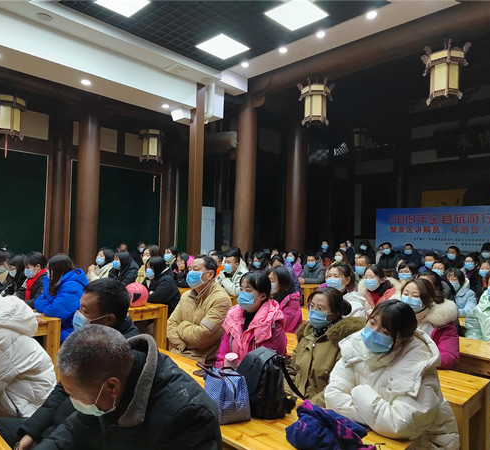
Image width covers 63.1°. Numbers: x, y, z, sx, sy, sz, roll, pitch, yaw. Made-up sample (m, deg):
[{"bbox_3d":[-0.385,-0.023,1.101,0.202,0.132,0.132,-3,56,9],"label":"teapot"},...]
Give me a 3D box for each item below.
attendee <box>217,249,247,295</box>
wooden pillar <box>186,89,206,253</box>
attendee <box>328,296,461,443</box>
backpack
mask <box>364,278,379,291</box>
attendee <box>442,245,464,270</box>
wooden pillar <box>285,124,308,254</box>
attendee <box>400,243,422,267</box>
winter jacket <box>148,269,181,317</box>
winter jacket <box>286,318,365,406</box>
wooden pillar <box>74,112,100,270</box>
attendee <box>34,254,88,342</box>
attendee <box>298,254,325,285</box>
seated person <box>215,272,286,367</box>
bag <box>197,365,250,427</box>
[{"bbox_3d":[-0.167,0.999,5.322,0.540,1.380,0.750,0,-2,44],"label":"attendee"},{"bbox_3d":[-0.850,-0.335,6.800,0.160,4.100,0.180,0,-2,44],"label":"wooden pillar"},{"bbox_3d":[0.533,0.890,1.496,0.550,1.160,0.660,0,-2,38],"label":"attendee"},{"bbox_3d":[0.085,0.707,1.870,0.200,0.265,0.240,2,-2,-22],"label":"backpack"},{"bbox_3d":[1.092,0.519,3.448,0.130,0.105,0.075,0,-2,43],"label":"mask"},{"bbox_3d":[3.377,1.044,6.481,0.520,1.280,0.660,0,-2,37],"label":"attendee"},{"bbox_3d":[1.088,-0.228,8.415,0.420,3.850,0.420,1,-2,0],"label":"wooden pillar"},{"bbox_3d":[3.213,1.072,7.879,0.520,1.300,0.660,0,-2,35],"label":"attendee"},{"bbox_3d":[-0.962,0.850,4.765,0.460,0.610,0.430,0,-2,44],"label":"winter jacket"},{"bbox_3d":[0.429,0.786,2.099,0.460,0.600,0.400,0,-2,44],"label":"winter jacket"},{"bbox_3d":[-2.599,-0.188,6.610,0.380,3.460,0.380,0,-2,44],"label":"wooden pillar"},{"bbox_3d":[-1.892,0.963,4.044,0.720,1.280,0.520,3,-2,-36],"label":"attendee"},{"bbox_3d":[1.157,1.126,6.834,0.540,1.290,0.750,0,-2,38],"label":"attendee"},{"bbox_3d":[-0.051,0.866,2.207,0.480,1.200,0.640,0,-2,38],"label":"seated person"},{"bbox_3d":[-0.085,0.733,1.790,0.150,0.200,0.220,2,-2,-25],"label":"bag"}]

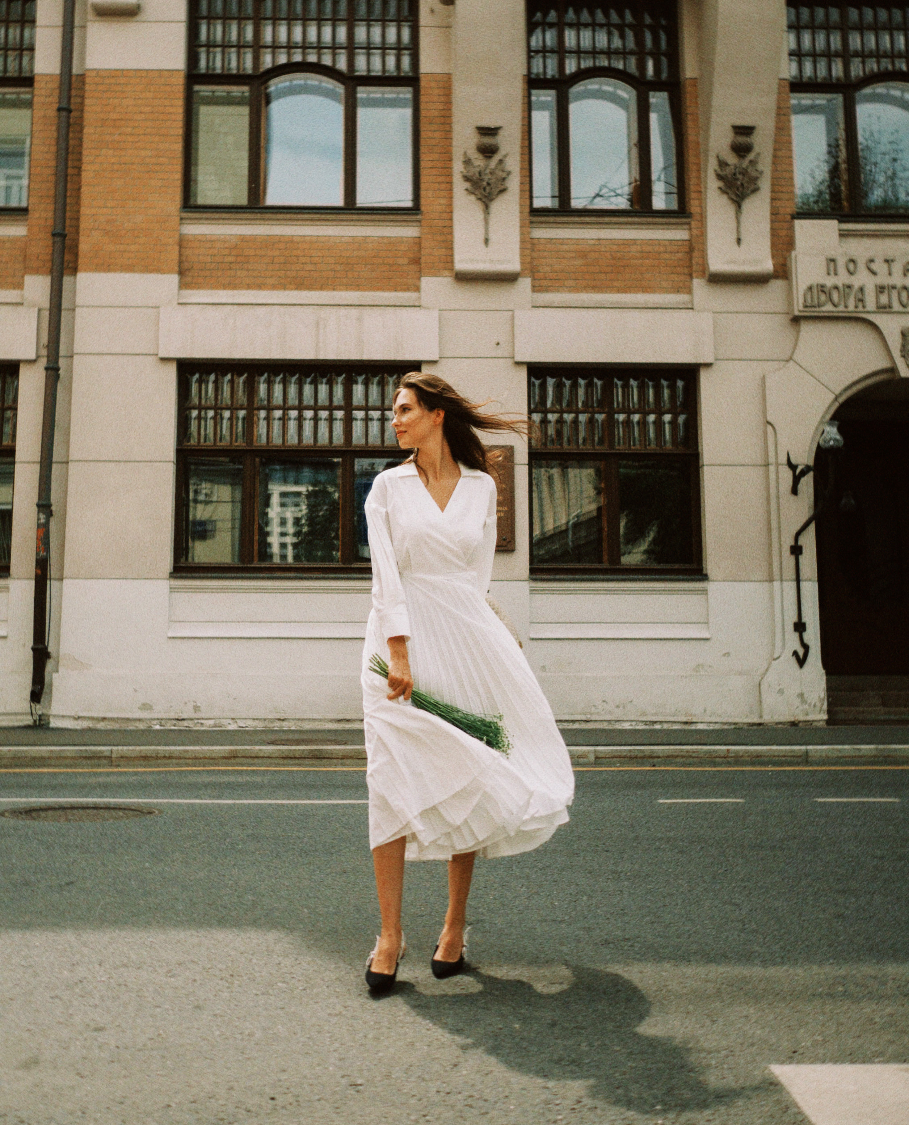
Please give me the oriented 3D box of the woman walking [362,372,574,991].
[{"bbox_3d":[0.039,0.282,2.917,0.590,1.710,0.460,0,-7,0],"label":"woman walking"}]

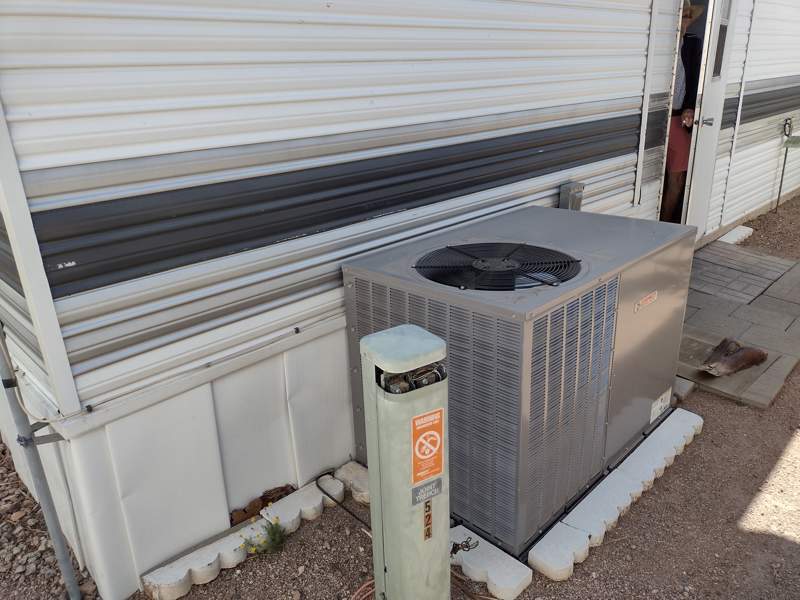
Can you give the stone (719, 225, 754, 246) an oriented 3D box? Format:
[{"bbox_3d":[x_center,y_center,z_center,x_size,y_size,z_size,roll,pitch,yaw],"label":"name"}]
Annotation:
[{"bbox_3d":[3.111,-0.580,5.771,0.146,0.048,0.602,17,28,42],"label":"stone"}]

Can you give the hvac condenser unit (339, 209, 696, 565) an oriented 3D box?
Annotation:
[{"bbox_3d":[0.534,0.189,2.625,0.808,0.860,1.251,17,28,42],"label":"hvac condenser unit"}]

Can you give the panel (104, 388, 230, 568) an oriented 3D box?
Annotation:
[{"bbox_3d":[-0.751,0.603,2.099,0.022,0.598,0.341,17,28,42],"label":"panel"}]

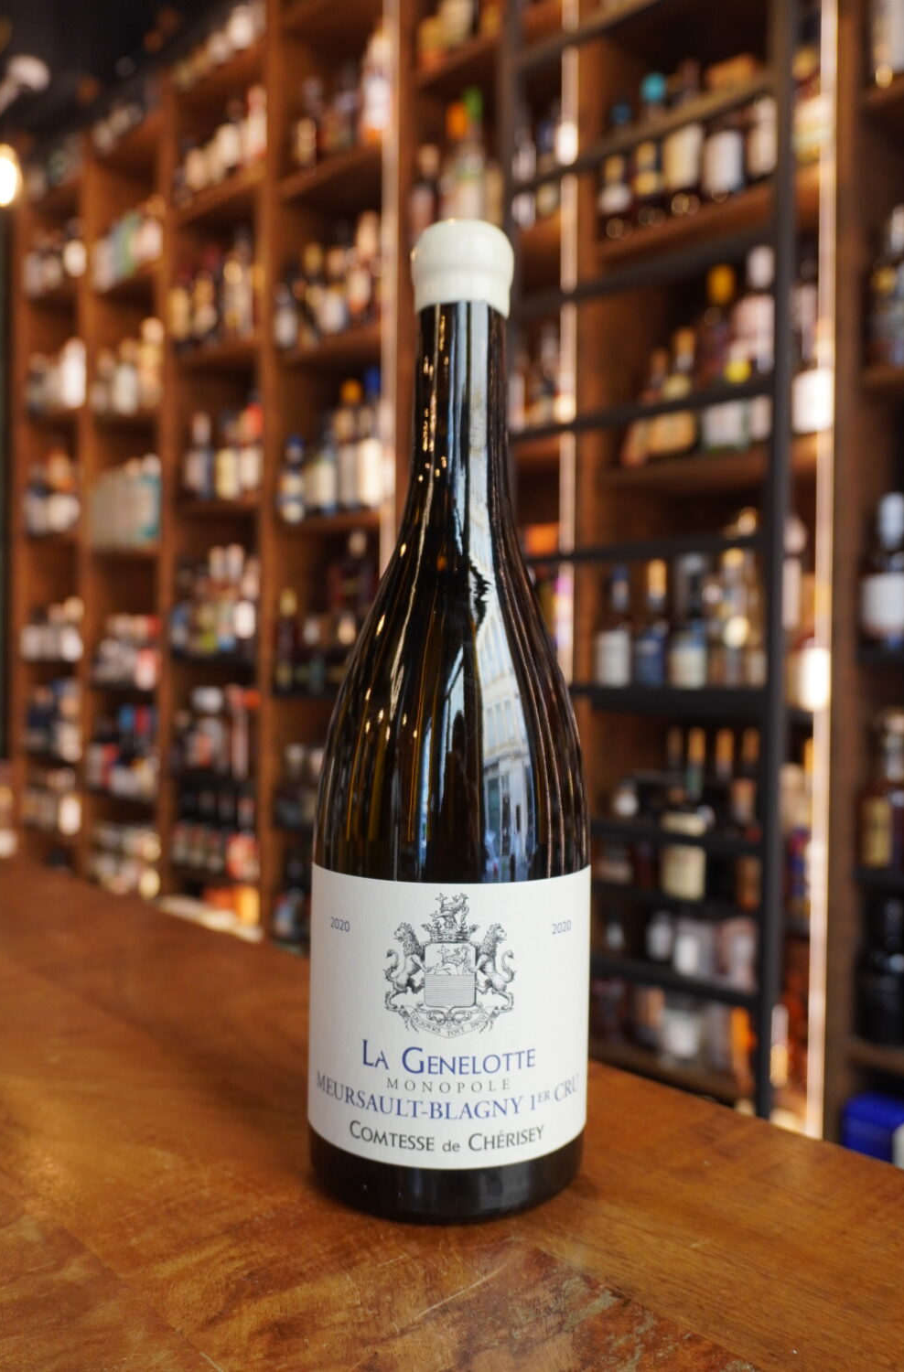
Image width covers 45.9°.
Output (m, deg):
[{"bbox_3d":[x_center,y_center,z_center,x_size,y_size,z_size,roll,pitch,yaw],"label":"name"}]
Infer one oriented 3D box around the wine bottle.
[{"bbox_3d":[0.001,0.004,0.331,0.086,0.288,0.086,1,0,0],"label":"wine bottle"}]

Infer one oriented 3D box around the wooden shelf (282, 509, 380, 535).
[{"bbox_3d":[-0.223,-0.396,2.683,0.250,0.035,0.426,0,1,-45],"label":"wooden shelf"}]

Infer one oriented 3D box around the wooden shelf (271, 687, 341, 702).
[{"bbox_3d":[-0.223,0.021,2.683,0.250,0.035,0.426,0,1,-45],"label":"wooden shelf"}]

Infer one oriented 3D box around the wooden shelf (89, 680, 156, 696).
[{"bbox_3d":[-0.931,0.007,3.401,0.250,0.040,0.399,0,1,-45],"label":"wooden shelf"}]

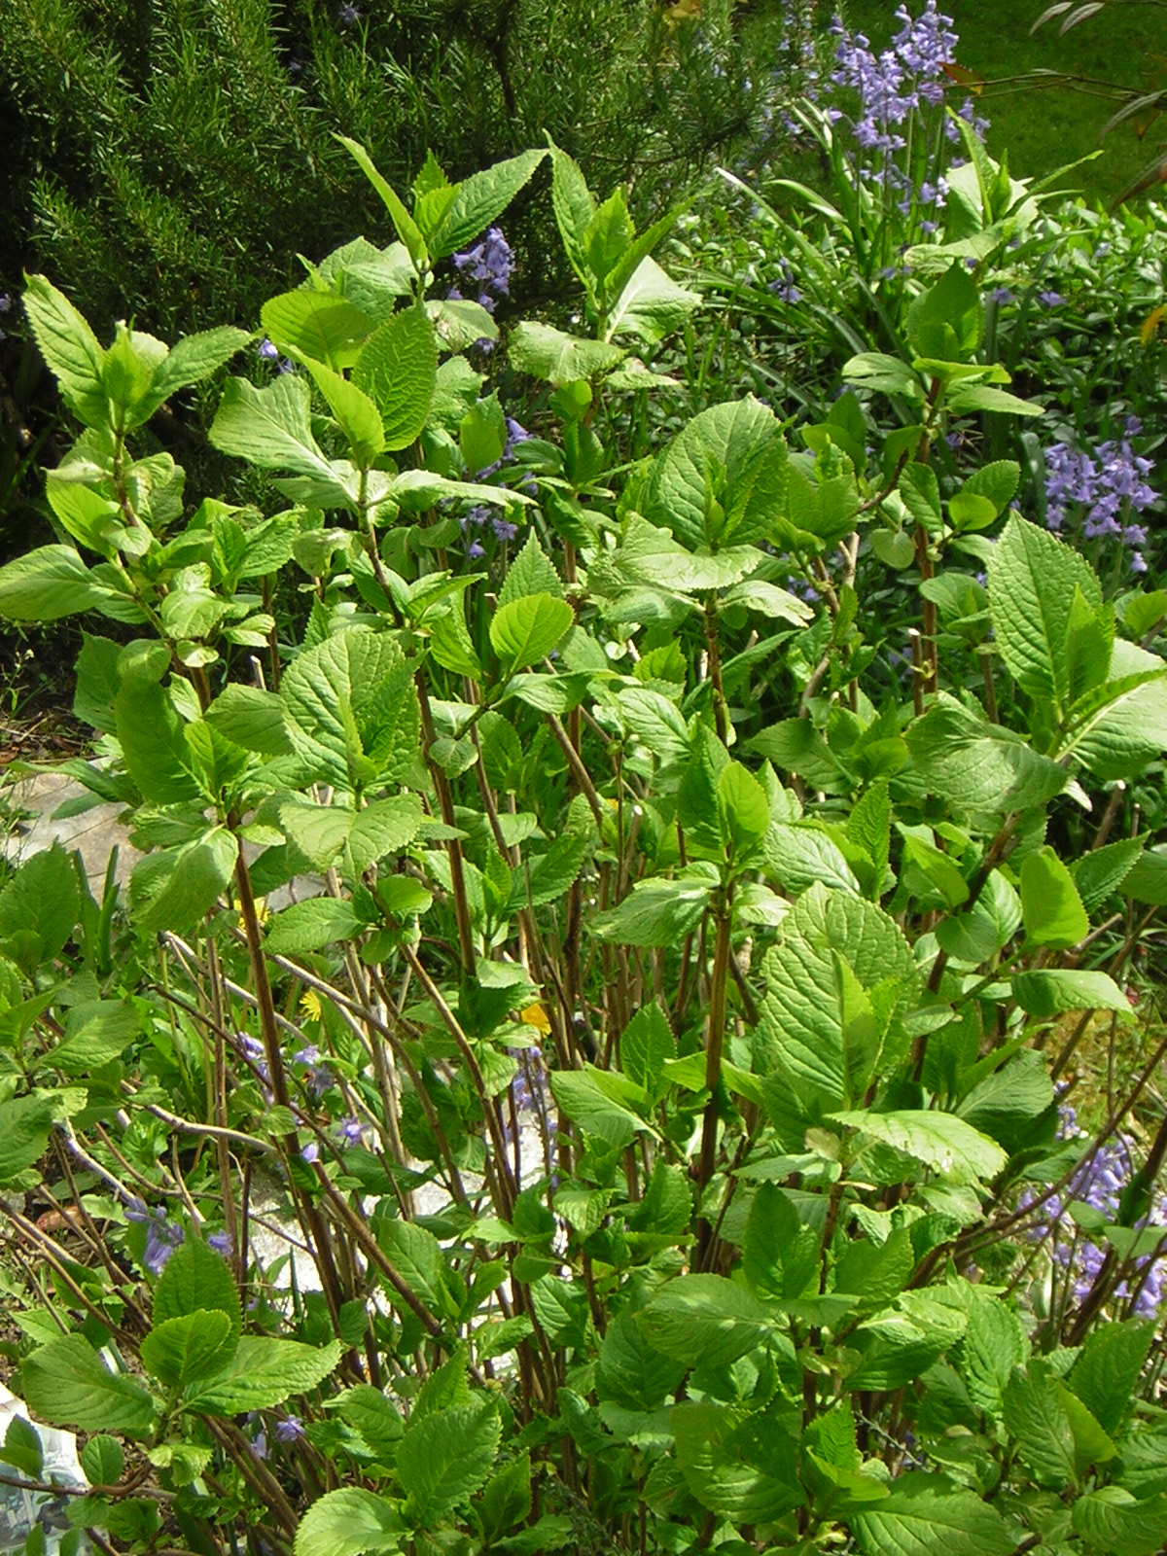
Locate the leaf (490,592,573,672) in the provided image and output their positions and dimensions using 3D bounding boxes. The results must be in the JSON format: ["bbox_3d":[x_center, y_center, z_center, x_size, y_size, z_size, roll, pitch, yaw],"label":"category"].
[{"bbox_3d":[-0.034,-0.093,2.420,0.045,0.056,0.017,29,10,-6],"label":"leaf"}]

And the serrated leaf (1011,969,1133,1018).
[{"bbox_3d":[0.282,0.121,2.200,0.075,0.020,0.043,7,22,28],"label":"serrated leaf"}]

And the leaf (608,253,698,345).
[{"bbox_3d":[0.036,-0.308,2.496,0.074,0.026,0.060,-33,60,-22],"label":"leaf"}]

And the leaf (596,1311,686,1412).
[{"bbox_3d":[0.033,0.345,2.280,0.055,0.018,0.071,-7,61,-2],"label":"leaf"}]

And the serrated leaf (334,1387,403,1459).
[{"bbox_3d":[-0.130,0.392,2.330,0.059,0.020,0.036,24,62,13],"label":"serrated leaf"}]

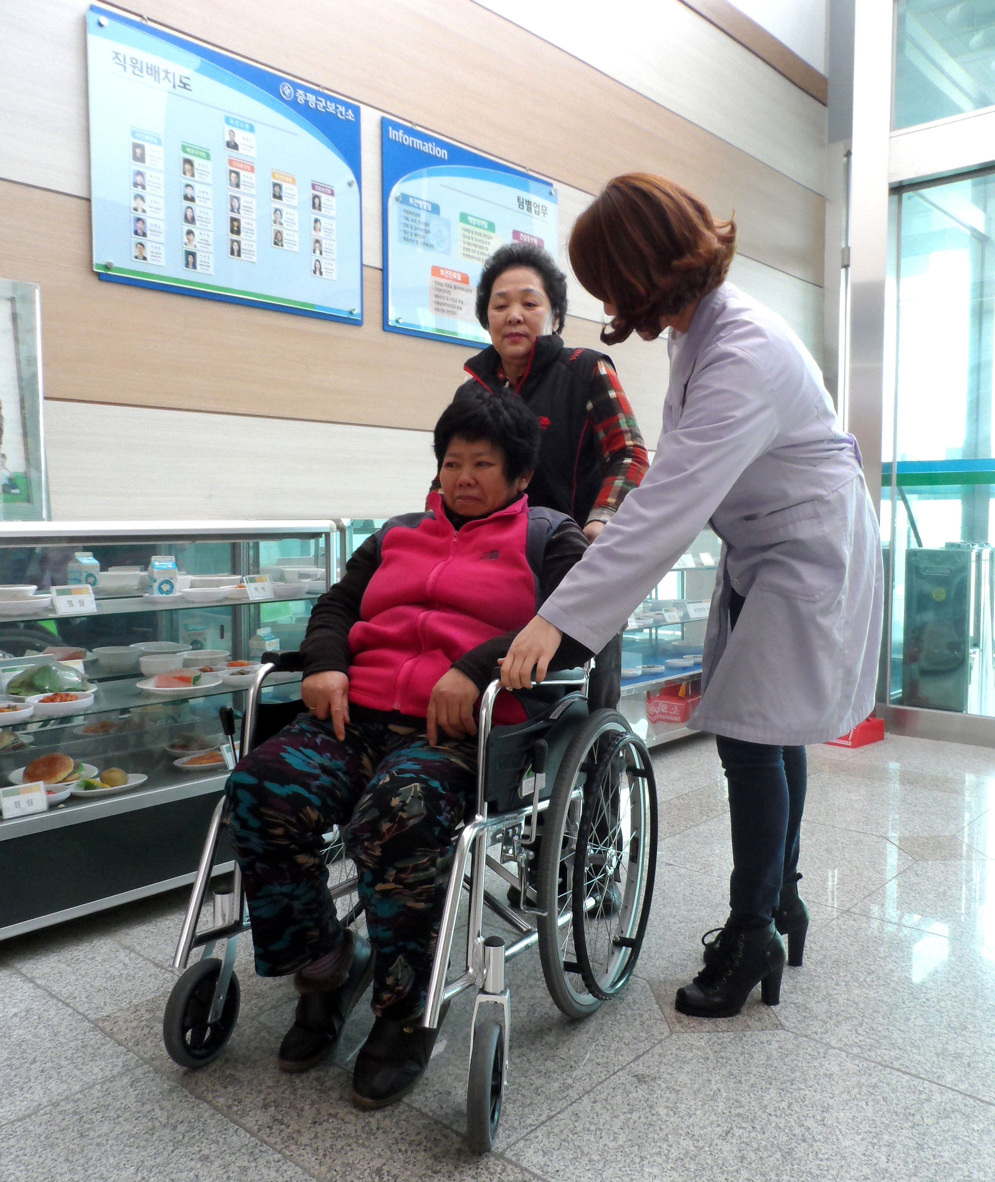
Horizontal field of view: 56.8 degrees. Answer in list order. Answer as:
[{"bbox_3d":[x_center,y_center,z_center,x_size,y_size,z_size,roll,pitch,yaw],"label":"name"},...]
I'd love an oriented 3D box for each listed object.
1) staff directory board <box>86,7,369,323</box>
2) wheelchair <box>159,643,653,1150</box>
[{"bbox_3d":[-0.865,-1.371,3.105,0.040,0.790,1.000,4,6,44],"label":"staff directory board"},{"bbox_3d":[-0.120,0.363,1.811,0.660,0.910,0.860,1,5,25],"label":"wheelchair"}]

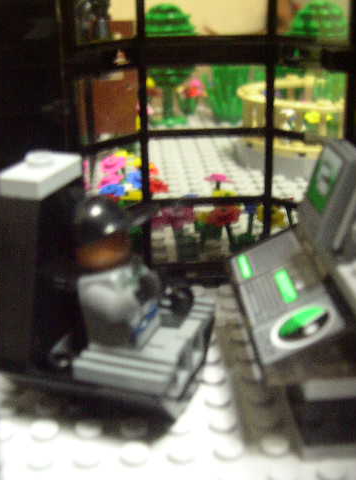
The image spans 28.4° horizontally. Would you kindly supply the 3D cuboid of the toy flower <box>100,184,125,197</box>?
[{"bbox_3d":[-0.020,-0.015,0.214,0.008,0.003,0.008,-2,19,-2],"label":"toy flower"}]

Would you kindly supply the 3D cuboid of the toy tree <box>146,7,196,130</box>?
[{"bbox_3d":[-0.005,-0.090,0.363,0.031,0.058,0.031,-2,21,-3],"label":"toy tree"}]

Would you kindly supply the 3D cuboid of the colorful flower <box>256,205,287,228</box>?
[{"bbox_3d":[0.025,-0.006,0.190,0.008,0.004,0.008,-2,19,-2],"label":"colorful flower"}]

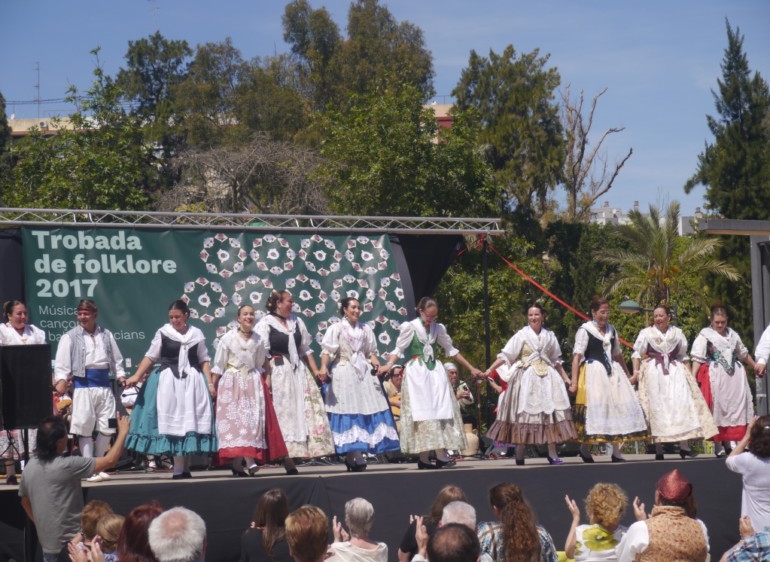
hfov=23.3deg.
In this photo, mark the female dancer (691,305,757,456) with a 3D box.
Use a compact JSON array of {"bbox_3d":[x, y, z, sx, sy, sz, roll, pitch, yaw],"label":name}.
[{"bbox_3d":[3.556,1.058,19.782,0.729,1.603,0.620,0,-2,-18],"label":"female dancer"}]

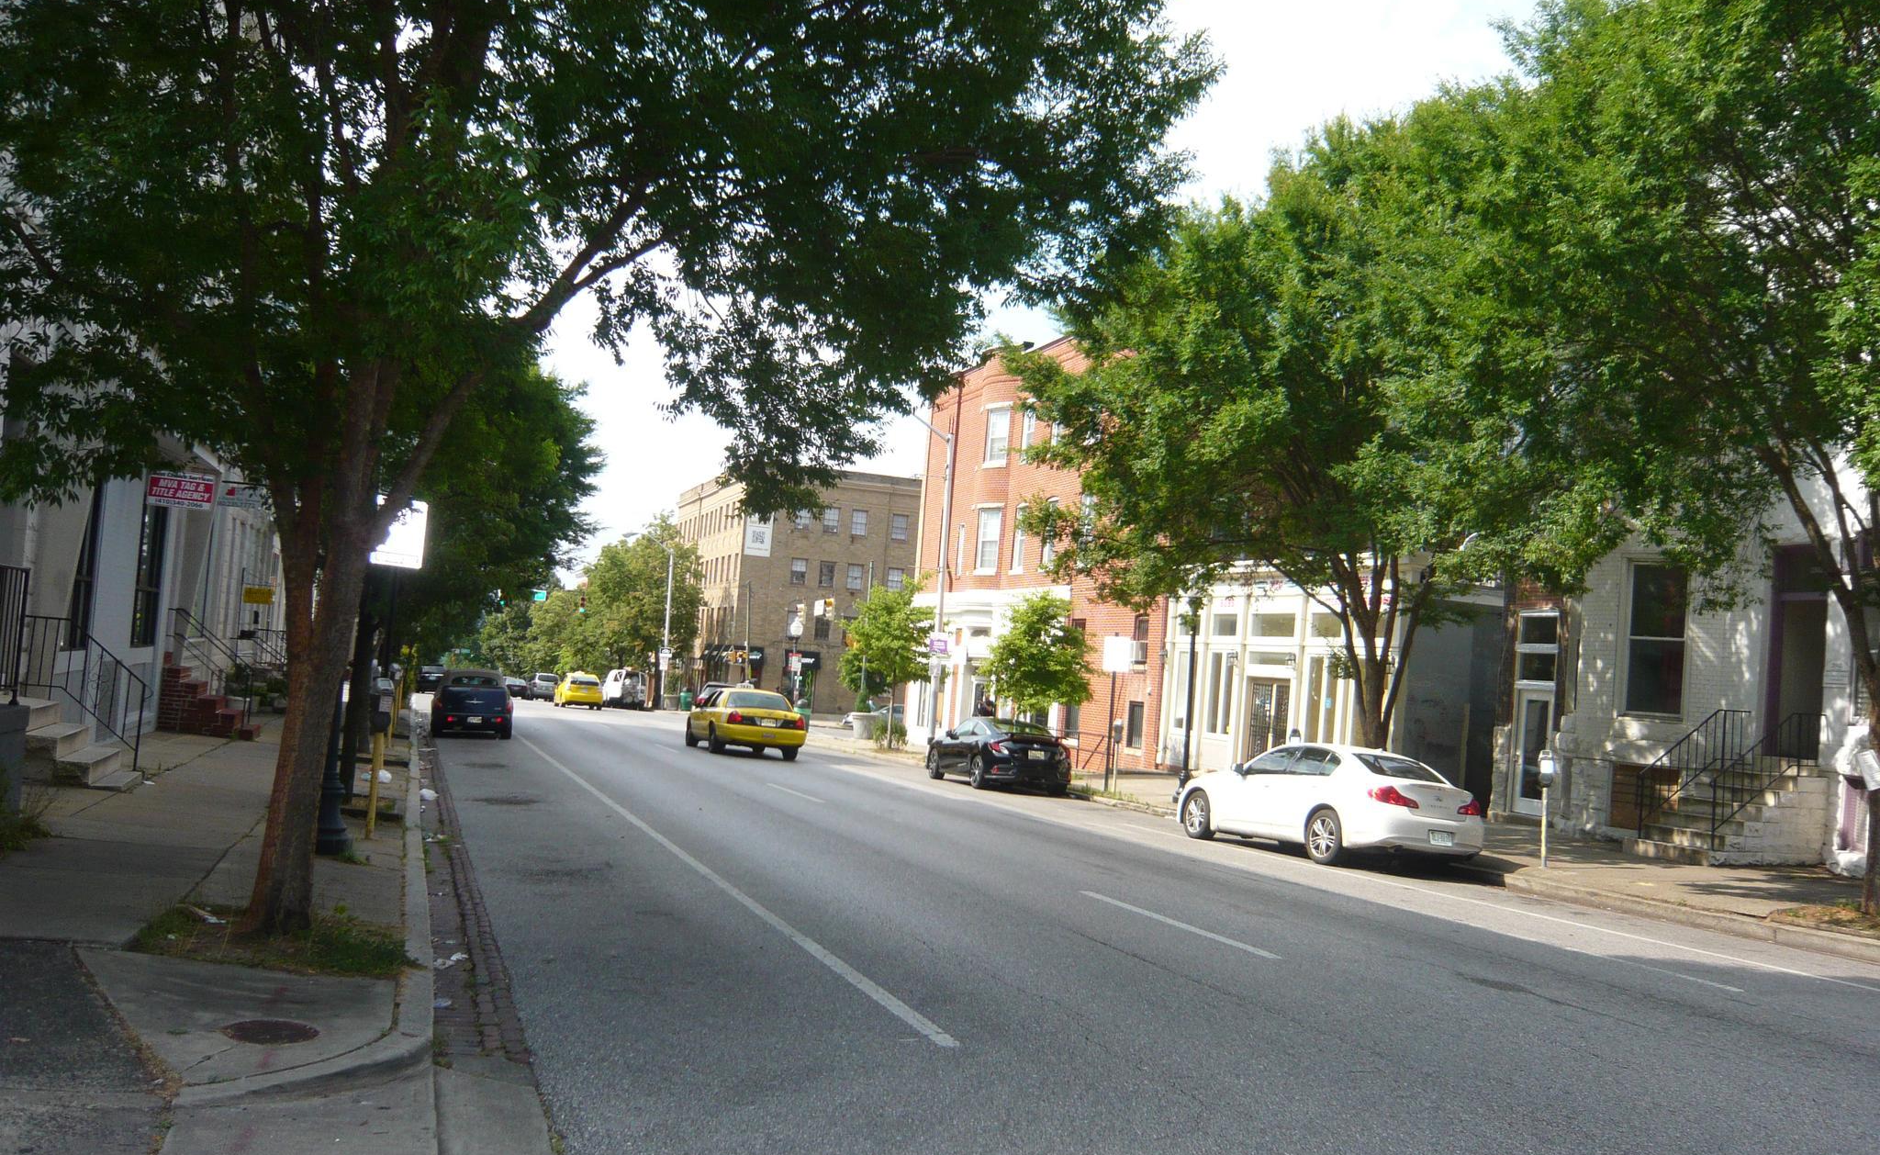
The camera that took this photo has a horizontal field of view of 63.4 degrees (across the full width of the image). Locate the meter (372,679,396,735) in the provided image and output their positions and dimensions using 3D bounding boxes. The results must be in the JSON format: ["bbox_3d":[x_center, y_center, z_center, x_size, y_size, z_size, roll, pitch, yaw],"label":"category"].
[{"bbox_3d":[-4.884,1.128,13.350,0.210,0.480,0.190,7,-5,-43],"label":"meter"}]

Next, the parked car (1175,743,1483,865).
[{"bbox_3d":[4.906,2.823,19.669,1.780,1.450,4.760,5,-4,-20],"label":"parked car"}]

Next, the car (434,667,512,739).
[{"bbox_3d":[-10.993,2.939,35.776,1.710,1.540,4.290,5,-4,-19],"label":"car"}]

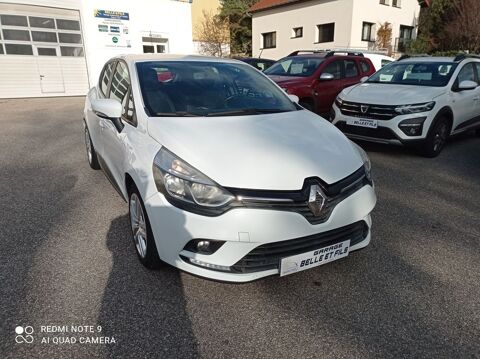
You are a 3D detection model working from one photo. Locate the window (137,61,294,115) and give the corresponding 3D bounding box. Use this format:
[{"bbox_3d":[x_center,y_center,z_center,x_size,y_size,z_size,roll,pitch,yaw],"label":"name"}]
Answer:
[{"bbox_3d":[-0.211,-0.781,3.275,1.340,0.140,0.980,-8,45,-27],"label":"window"}]

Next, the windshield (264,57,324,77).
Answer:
[{"bbox_3d":[1.237,-2.569,8.915,1.340,0.140,0.800,19,58,43],"label":"windshield"}]

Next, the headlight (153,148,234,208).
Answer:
[{"bbox_3d":[-0.303,-0.018,2.292,0.390,0.260,0.580,-5,19,-17],"label":"headlight"}]

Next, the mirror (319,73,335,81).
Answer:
[{"bbox_3d":[1.887,-2.228,8.414,0.260,0.180,0.160,17,23,41],"label":"mirror"}]

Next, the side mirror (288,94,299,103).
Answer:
[{"bbox_3d":[0.483,-0.762,3.802,0.240,0.160,0.160,-8,20,-27],"label":"side mirror"}]

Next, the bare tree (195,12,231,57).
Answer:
[{"bbox_3d":[-1.601,-7.937,22.604,2.300,3.700,2.200,1,18,0],"label":"bare tree"}]

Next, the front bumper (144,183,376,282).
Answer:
[{"bbox_3d":[0.329,0.290,2.504,1.700,0.520,0.550,-8,20,-27],"label":"front bumper"}]

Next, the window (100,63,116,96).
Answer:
[{"bbox_3d":[-1.403,-1.049,4.054,0.070,0.420,0.900,11,11,-31],"label":"window"}]

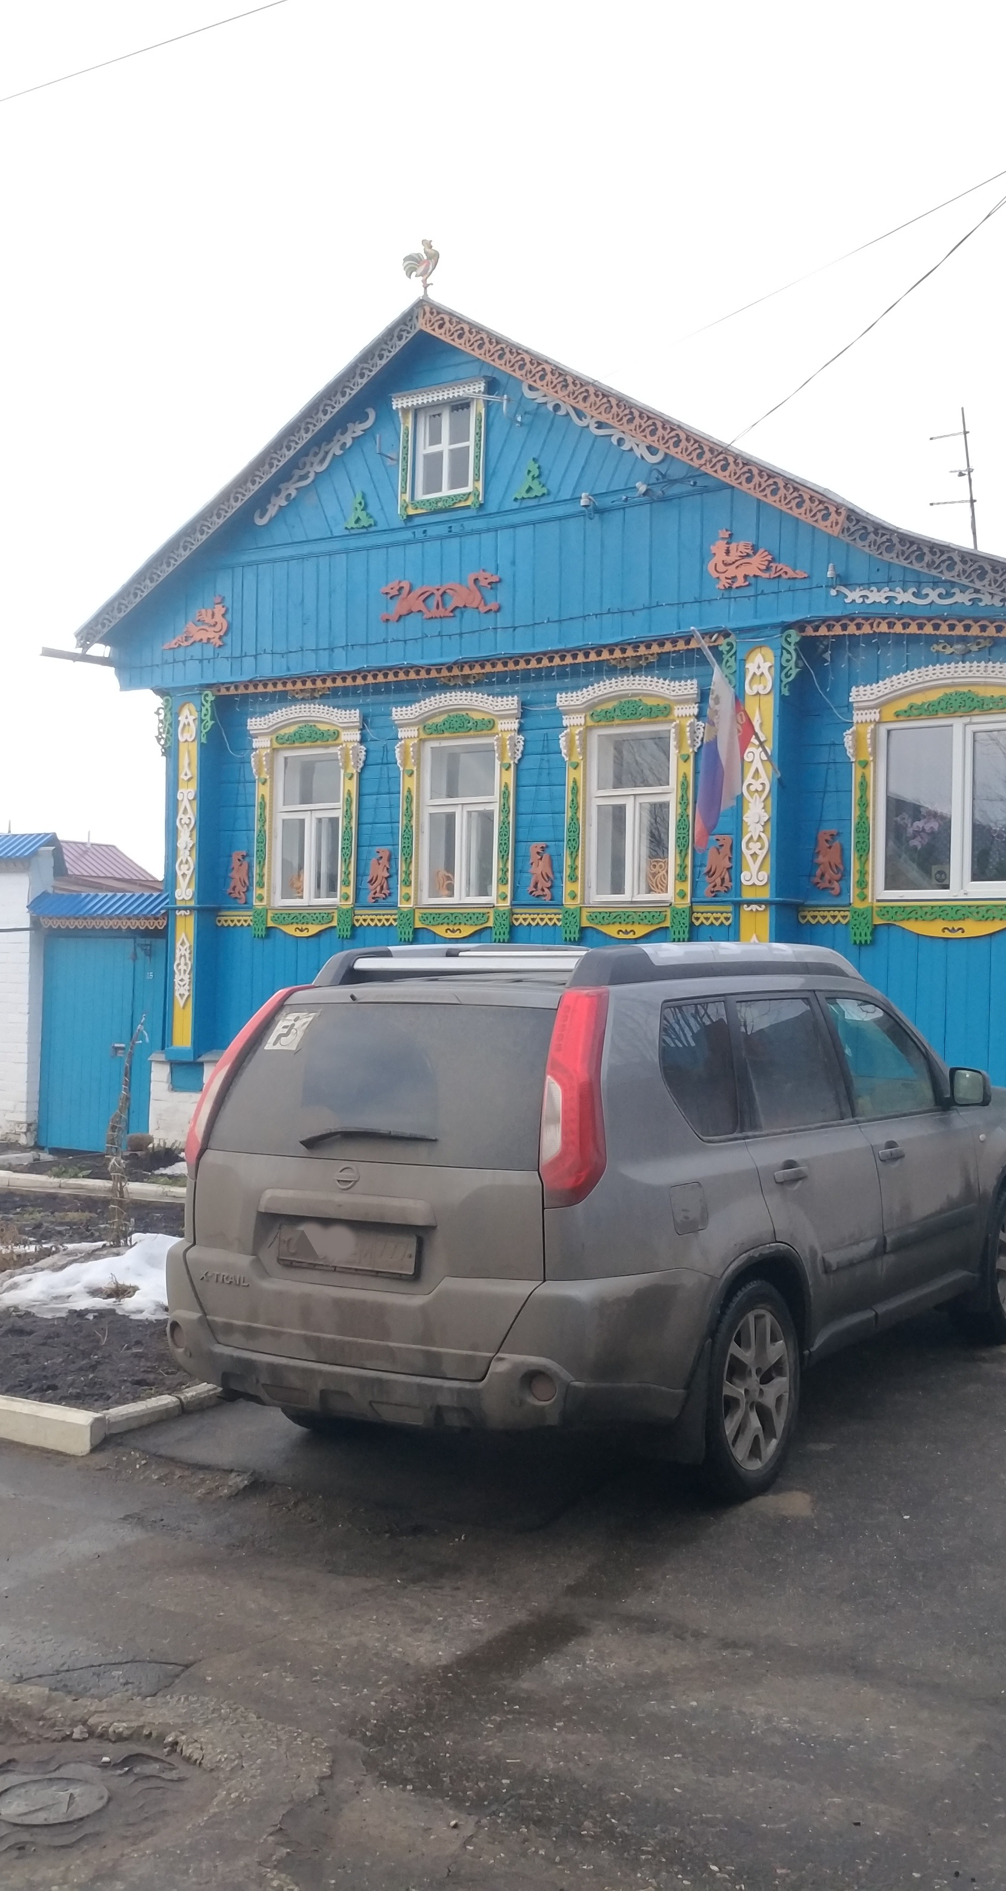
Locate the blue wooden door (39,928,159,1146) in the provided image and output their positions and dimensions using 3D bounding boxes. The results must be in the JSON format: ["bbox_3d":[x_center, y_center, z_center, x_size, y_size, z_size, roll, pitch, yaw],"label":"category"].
[{"bbox_3d":[-3.365,0.823,16.431,1.480,1.848,0.100,0,-1,35],"label":"blue wooden door"}]

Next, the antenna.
[{"bbox_3d":[3.749,-3.805,16.268,0.420,1.239,0.300,-5,0,35],"label":"antenna"}]

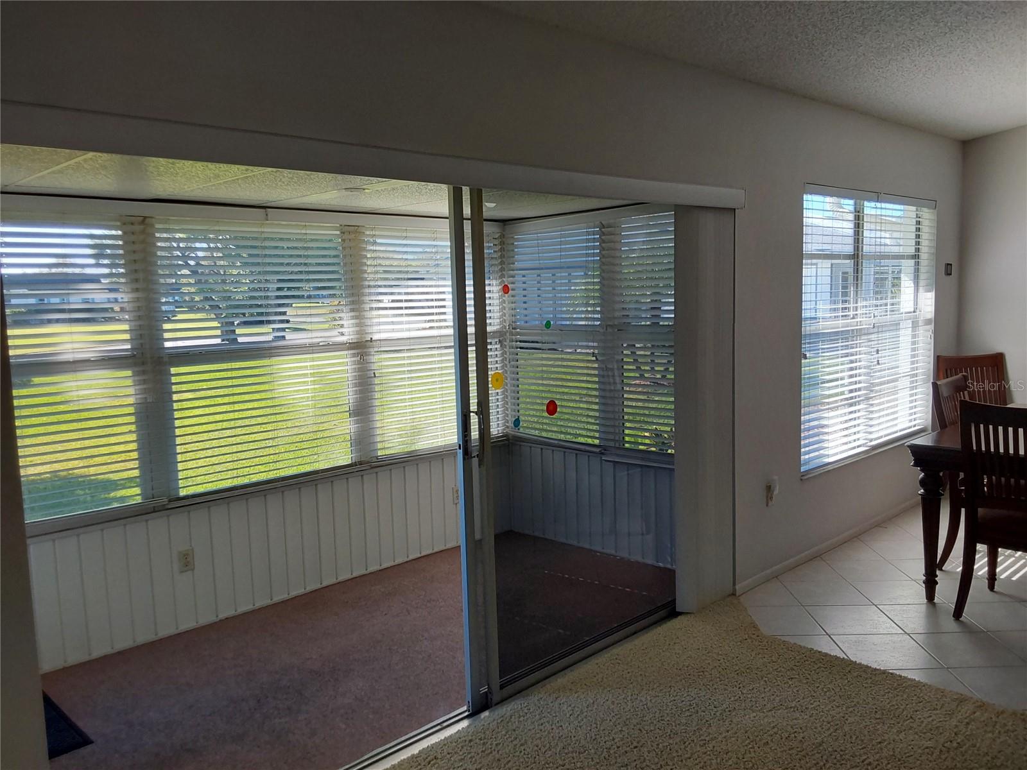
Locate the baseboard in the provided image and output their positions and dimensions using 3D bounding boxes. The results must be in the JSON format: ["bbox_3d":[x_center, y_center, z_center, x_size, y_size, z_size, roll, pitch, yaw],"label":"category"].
[{"bbox_3d":[2.087,0.877,4.983,2.700,0.066,0.015,-8,9,-43],"label":"baseboard"}]

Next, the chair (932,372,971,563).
[{"bbox_3d":[2.573,0.468,4.351,0.480,0.990,0.580,-8,9,-43],"label":"chair"}]

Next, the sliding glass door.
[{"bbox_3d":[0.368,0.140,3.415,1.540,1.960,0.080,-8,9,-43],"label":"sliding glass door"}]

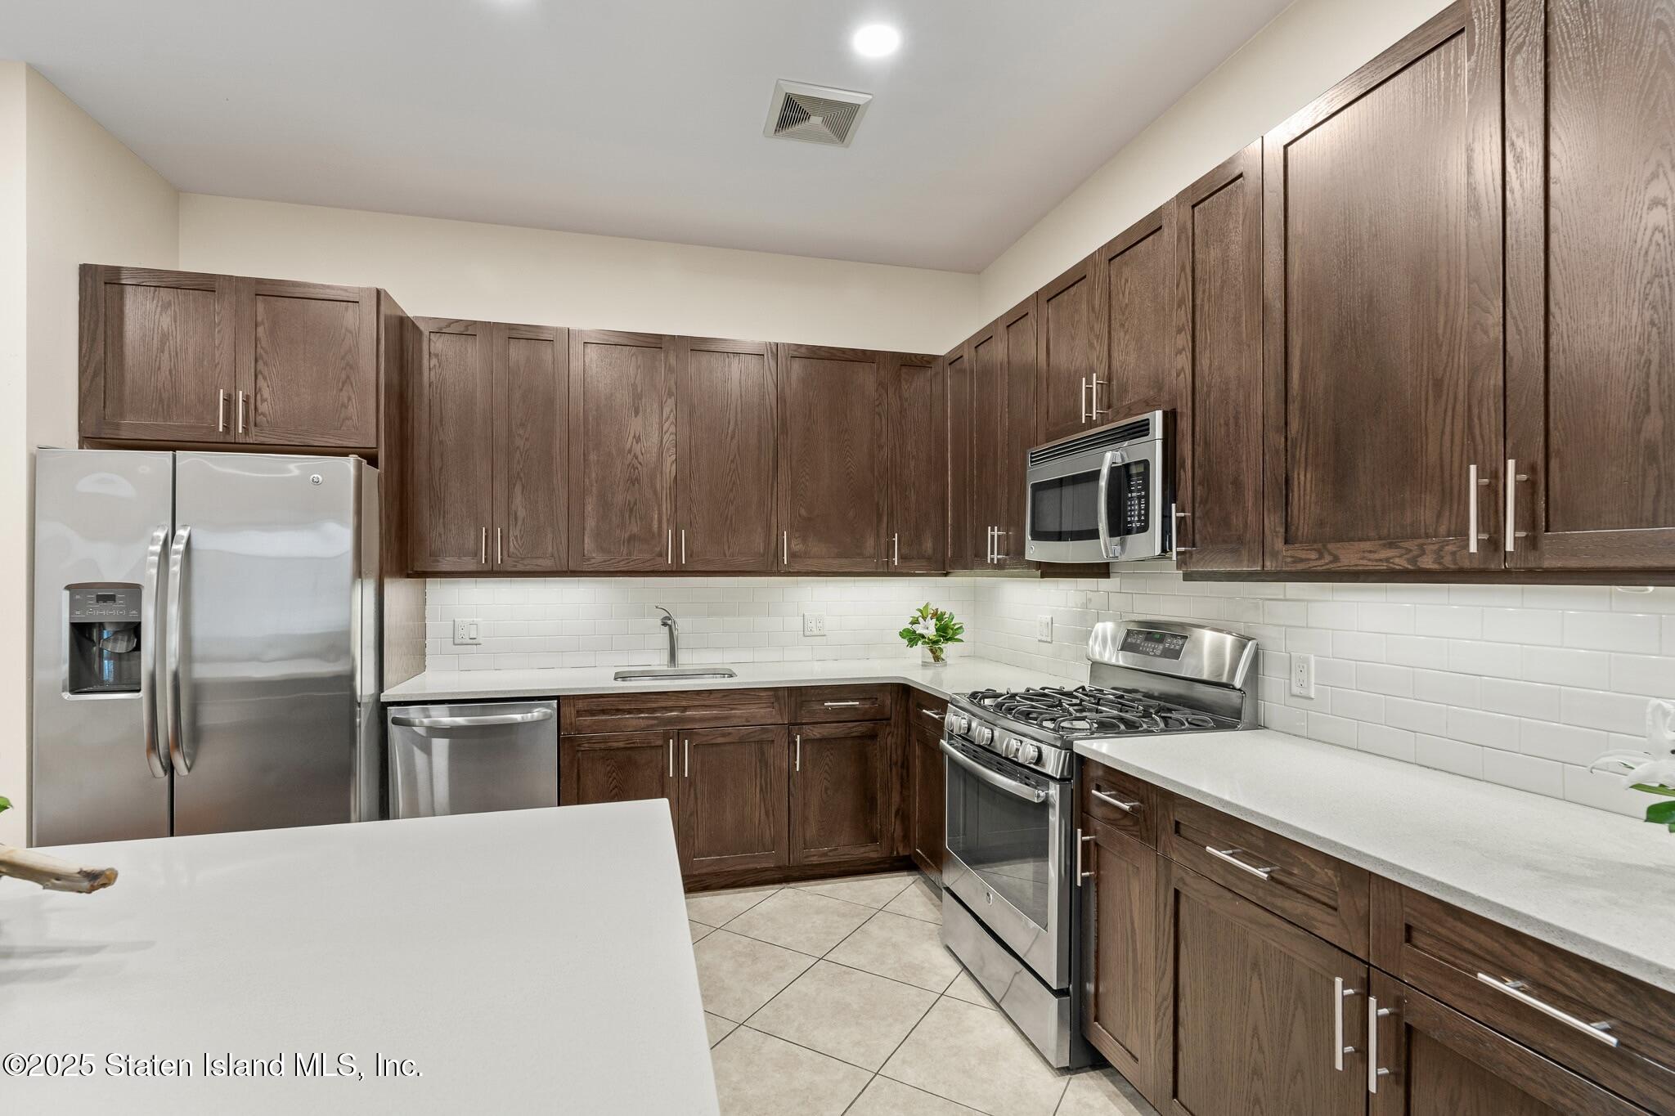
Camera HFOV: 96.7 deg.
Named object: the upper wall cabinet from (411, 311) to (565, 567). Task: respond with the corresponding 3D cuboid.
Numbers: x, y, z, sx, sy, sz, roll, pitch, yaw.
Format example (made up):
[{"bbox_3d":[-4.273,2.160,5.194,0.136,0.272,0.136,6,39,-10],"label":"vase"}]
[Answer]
[{"bbox_3d":[-1.510,-0.472,3.333,0.616,1.076,0.326,0,-1,-15],"label":"upper wall cabinet"}]

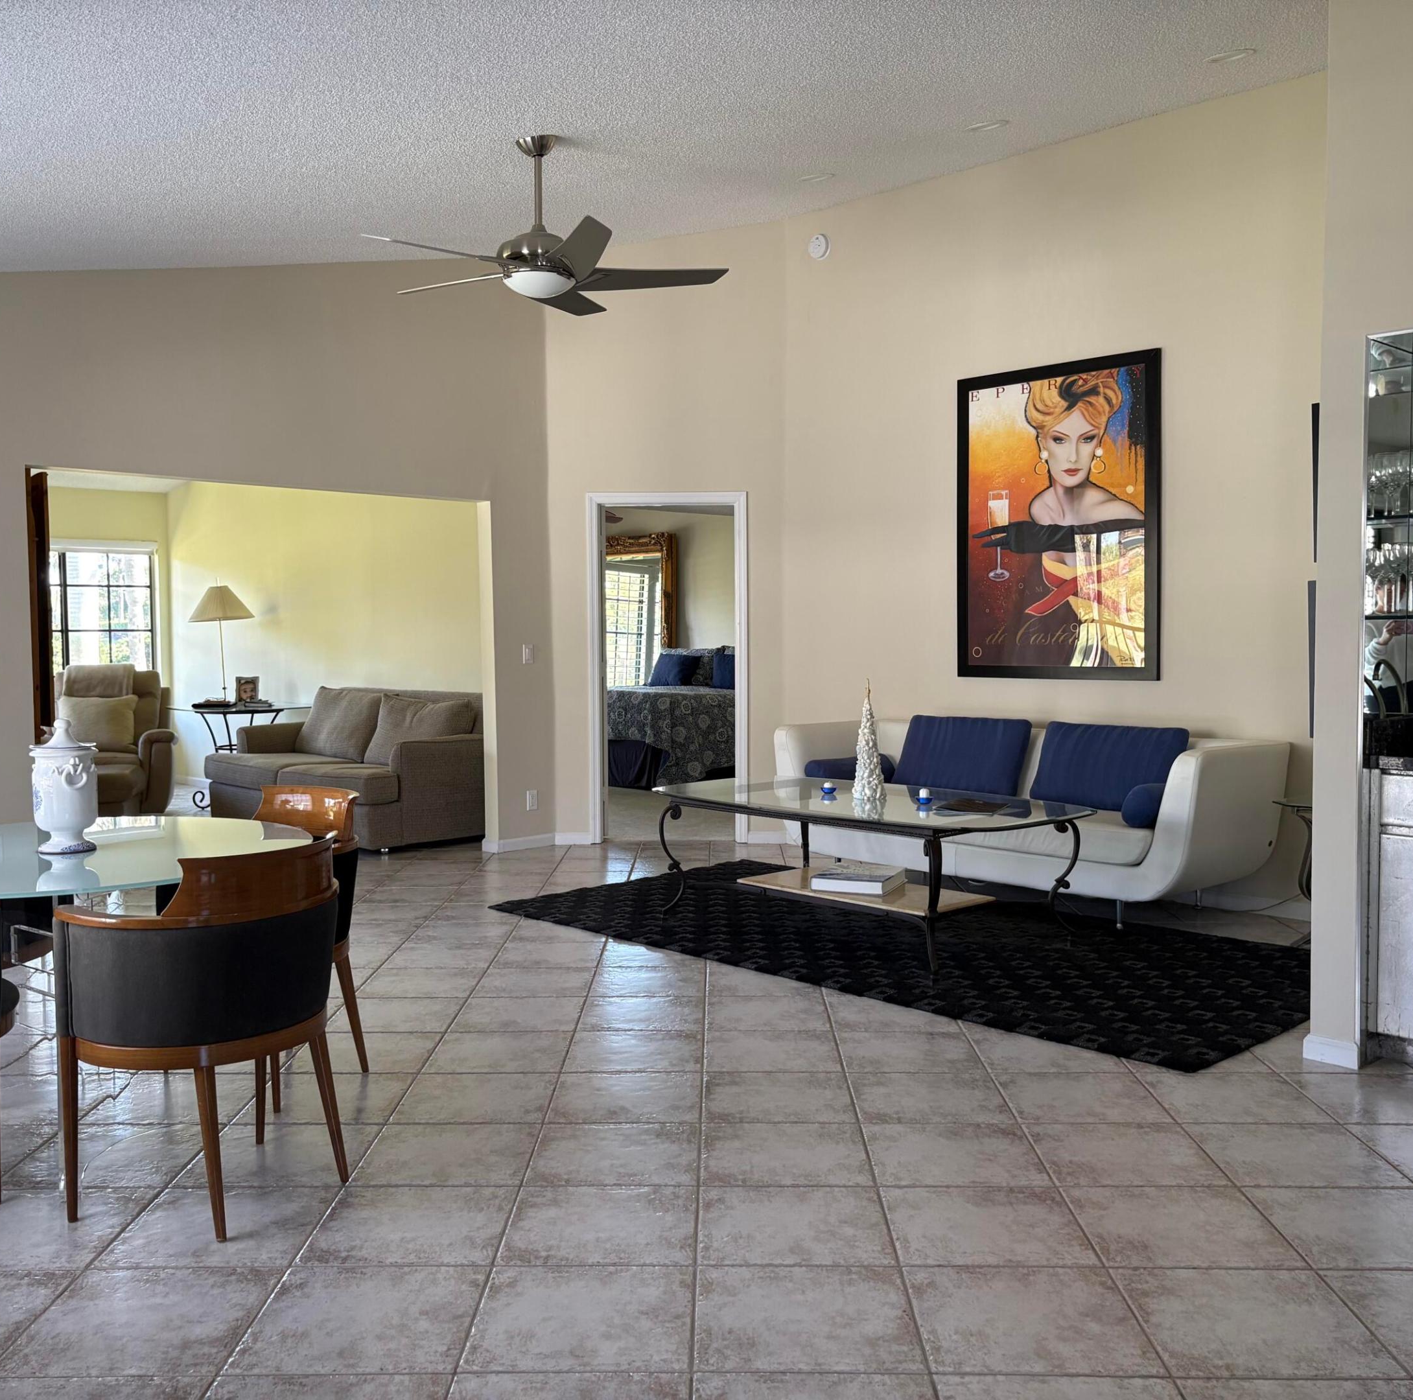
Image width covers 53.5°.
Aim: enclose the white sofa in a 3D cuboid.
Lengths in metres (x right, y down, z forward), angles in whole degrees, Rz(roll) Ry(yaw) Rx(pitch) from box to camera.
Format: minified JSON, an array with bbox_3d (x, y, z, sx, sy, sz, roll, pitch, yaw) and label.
[{"bbox_3d":[1.474,0.557,6.829,0.789,0.800,2.404,-3,4,-44],"label":"white sofa"}]

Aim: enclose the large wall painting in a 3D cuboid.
[{"bbox_3d":[1.727,-0.880,6.981,0.040,1.551,1.155,-3,4,-44],"label":"large wall painting"}]

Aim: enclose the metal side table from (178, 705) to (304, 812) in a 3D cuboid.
[{"bbox_3d":[-3.329,0.430,10.033,1.000,0.757,1.000,-1,3,-18],"label":"metal side table"}]

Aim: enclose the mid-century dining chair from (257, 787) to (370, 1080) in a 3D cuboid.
[{"bbox_3d":[-1.276,0.681,4.001,0.575,0.815,0.510,2,4,38],"label":"mid-century dining chair"}]

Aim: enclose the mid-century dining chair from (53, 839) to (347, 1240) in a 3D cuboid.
[{"bbox_3d":[-1.133,0.721,3.202,0.510,0.815,0.575,1,3,29],"label":"mid-century dining chair"}]

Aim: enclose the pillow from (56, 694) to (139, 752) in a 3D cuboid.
[{"bbox_3d":[-4.422,0.168,10.170,0.550,0.400,0.150,0,-12,-5],"label":"pillow"}]

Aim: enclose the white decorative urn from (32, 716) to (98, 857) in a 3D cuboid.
[{"bbox_3d":[-1.564,0.210,3.430,0.158,0.329,0.165,-3,4,-45],"label":"white decorative urn"}]

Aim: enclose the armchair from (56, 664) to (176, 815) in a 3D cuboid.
[{"bbox_3d":[-4.329,0.271,10.186,0.950,1.030,0.970,-1,3,-19],"label":"armchair"}]

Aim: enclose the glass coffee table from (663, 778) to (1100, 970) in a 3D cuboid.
[{"bbox_3d":[0.643,0.714,5.987,1.000,0.540,1.800,-3,4,-44],"label":"glass coffee table"}]

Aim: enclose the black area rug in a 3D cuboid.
[{"bbox_3d":[0.836,0.994,5.966,1.810,0.012,3.525,-3,4,-44],"label":"black area rug"}]

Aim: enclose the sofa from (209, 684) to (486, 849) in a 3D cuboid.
[{"bbox_3d":[-2.297,0.388,8.950,1.900,0.910,0.950,3,4,44],"label":"sofa"}]

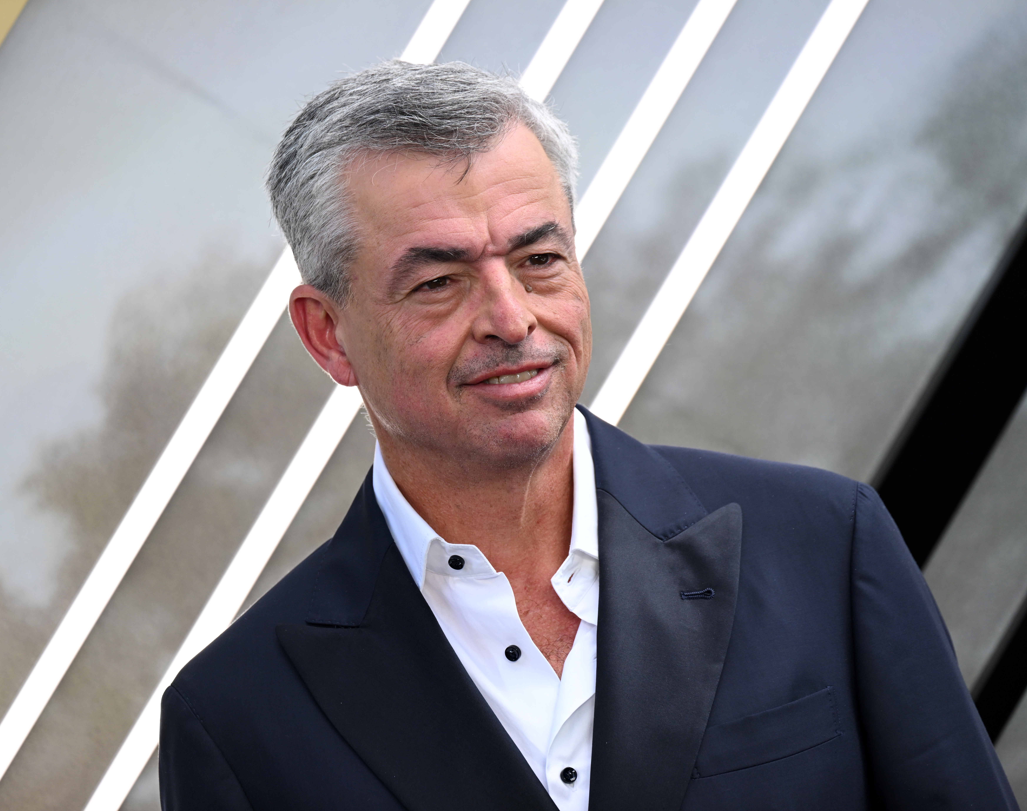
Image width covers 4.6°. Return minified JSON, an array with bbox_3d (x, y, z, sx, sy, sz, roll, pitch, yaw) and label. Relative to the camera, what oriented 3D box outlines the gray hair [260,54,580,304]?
[{"bbox_3d":[-0.046,-0.110,7.250,0.168,0.175,0.200,-14,1,-26],"label":"gray hair"}]

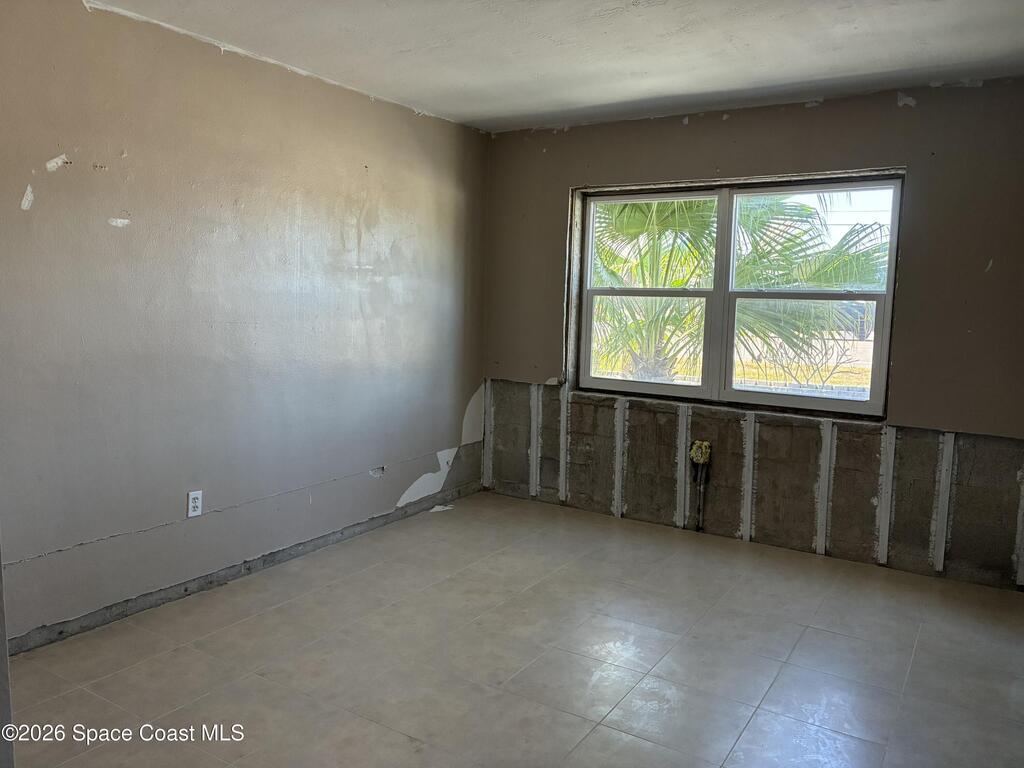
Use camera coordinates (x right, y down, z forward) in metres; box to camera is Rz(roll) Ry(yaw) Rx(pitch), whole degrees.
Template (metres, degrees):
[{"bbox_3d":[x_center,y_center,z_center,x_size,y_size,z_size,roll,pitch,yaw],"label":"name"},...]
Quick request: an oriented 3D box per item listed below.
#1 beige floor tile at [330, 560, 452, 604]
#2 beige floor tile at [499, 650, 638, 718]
[{"bbox_3d":[-0.581,0.964,3.786,0.402,0.010,0.402,5,8,32],"label":"beige floor tile"},{"bbox_3d":[0.225,1.085,2.787,0.400,0.010,0.400,5,8,32],"label":"beige floor tile"}]

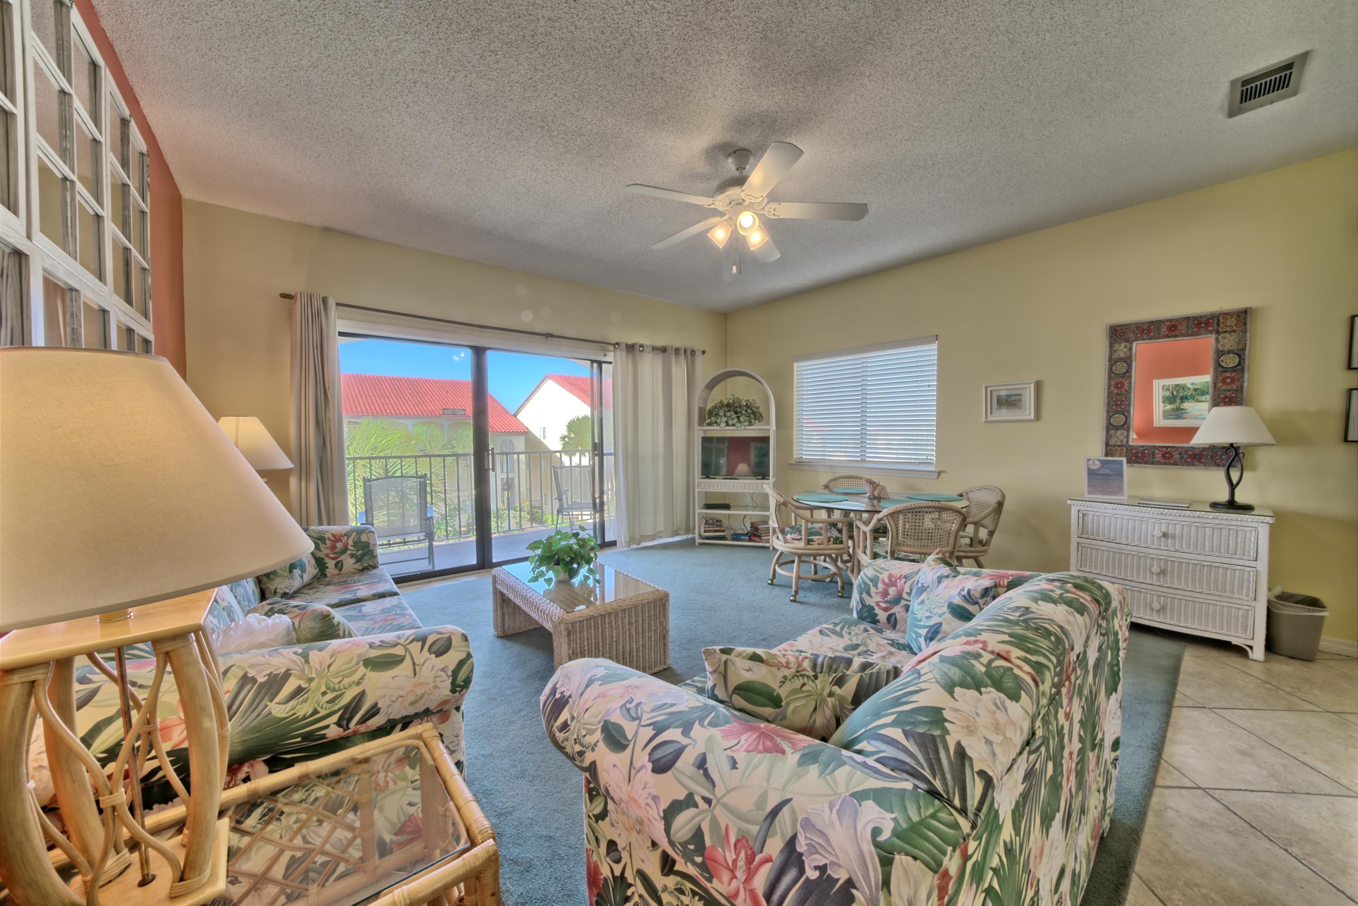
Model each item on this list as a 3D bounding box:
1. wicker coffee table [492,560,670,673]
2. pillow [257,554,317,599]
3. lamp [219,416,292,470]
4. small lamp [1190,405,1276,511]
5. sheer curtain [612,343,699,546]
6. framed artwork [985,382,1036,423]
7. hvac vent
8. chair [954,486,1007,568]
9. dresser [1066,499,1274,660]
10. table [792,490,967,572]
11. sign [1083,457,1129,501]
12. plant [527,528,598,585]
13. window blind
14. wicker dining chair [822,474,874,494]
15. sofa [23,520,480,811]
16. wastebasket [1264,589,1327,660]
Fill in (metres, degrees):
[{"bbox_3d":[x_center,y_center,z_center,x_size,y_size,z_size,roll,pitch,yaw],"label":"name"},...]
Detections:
[{"bbox_3d":[-0.595,0.924,2.579,0.610,0.400,1.010,-2,4,-37],"label":"wicker coffee table"},{"bbox_3d":[-1.988,0.526,2.222,0.160,0.370,0.410,-15,-1,15],"label":"pillow"},{"bbox_3d":[-2.478,0.200,2.562,0.470,0.800,0.470,-3,4,-39],"label":"lamp"},{"bbox_3d":[3.225,0.028,2.649,0.318,0.605,0.318,-3,4,-39],"label":"small lamp"},{"bbox_3d":[-0.217,-0.108,5.223,1.220,2.180,0.110,-3,4,-39],"label":"sheer curtain"},{"bbox_3d":[2.638,-0.405,3.617,0.030,0.312,0.355,-3,4,-39],"label":"framed artwork"},{"bbox_3d":[2.560,-1.591,1.981,0.370,0.020,0.203,-3,4,-39],"label":"hvac vent"},{"bbox_3d":[1.966,0.657,3.369,0.610,0.830,0.570,0,3,6],"label":"chair"},{"bbox_3d":[3.039,0.706,2.854,0.410,0.775,0.830,-3,4,-39],"label":"dresser"},{"bbox_3d":[1.460,0.709,3.387,1.200,0.730,1.200,0,3,6],"label":"table"},{"bbox_3d":[3.040,0.175,3.211,0.235,0.295,0.040,1,-3,25],"label":"sign"},{"bbox_3d":[-0.654,0.589,2.607,0.410,0.320,0.400,0,2,0],"label":"plant"},{"bbox_3d":[1.883,-0.495,4.764,0.060,1.210,1.520,-2,3,-41],"label":"window blind"},{"bbox_3d":[1.647,0.656,4.162,0.580,0.850,0.600,0,2,6],"label":"wicker dining chair"},{"bbox_3d":[-1.562,0.757,1.767,0.900,0.830,2.110,-2,3,-40],"label":"sofa"},{"bbox_3d":[3.530,0.995,2.607,0.290,0.310,0.215,-2,3,-40],"label":"wastebasket"}]

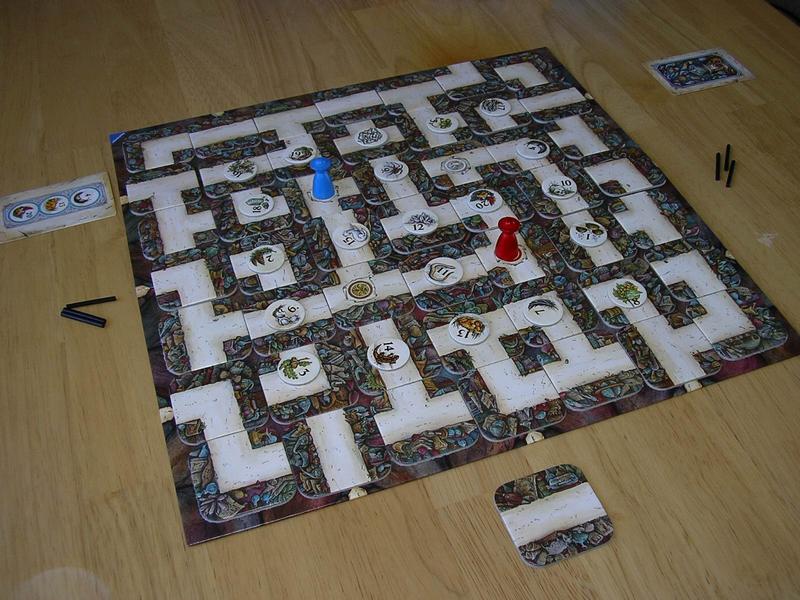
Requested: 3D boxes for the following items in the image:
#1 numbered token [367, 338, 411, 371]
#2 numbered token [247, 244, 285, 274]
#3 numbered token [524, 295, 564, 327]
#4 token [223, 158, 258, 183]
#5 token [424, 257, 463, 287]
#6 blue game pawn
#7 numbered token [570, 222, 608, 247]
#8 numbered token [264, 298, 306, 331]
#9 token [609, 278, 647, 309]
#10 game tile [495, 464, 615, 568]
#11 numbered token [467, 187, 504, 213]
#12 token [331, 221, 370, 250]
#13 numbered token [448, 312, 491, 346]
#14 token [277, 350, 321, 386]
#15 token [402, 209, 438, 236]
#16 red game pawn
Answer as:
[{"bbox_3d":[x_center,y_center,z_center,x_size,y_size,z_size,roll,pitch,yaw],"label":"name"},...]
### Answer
[{"bbox_3d":[-0.007,0.031,0.509,0.024,0.002,0.024,-1,46,1],"label":"numbered token"},{"bbox_3d":[-0.085,-0.026,0.561,0.024,0.002,0.024,-1,46,1],"label":"numbered token"},{"bbox_3d":[0.086,0.007,0.526,0.024,0.002,0.024,-1,46,1],"label":"numbered token"},{"bbox_3d":[-0.114,-0.093,0.628,0.024,0.002,0.024,-14,47,-13],"label":"token"},{"bbox_3d":[0.028,-0.018,0.556,0.024,0.002,0.024,-1,46,1],"label":"token"},{"bbox_3d":[-0.053,-0.085,0.605,0.016,0.028,0.016,-1,46,1],"label":"blue game pawn"},{"bbox_3d":[0.124,-0.043,0.578,0.024,0.002,0.024,-1,46,1],"label":"numbered token"},{"bbox_3d":[-0.069,0.009,0.533,0.024,0.002,0.024,-1,46,1],"label":"numbered token"},{"bbox_3d":[0.139,-0.004,0.535,0.024,0.002,0.024,-1,46,1],"label":"token"},{"bbox_3d":[0.076,0.106,0.433,0.049,0.002,0.049,-14,47,-13],"label":"game tile"},{"bbox_3d":[0.058,-0.068,0.599,0.024,0.002,0.024,-1,46,1],"label":"numbered token"},{"bbox_3d":[-0.032,-0.042,0.581,0.024,0.002,0.024,-1,46,1],"label":"token"},{"bbox_3d":[0.041,0.017,0.521,0.024,0.002,0.024,-1,46,1],"label":"numbered token"},{"bbox_3d":[-0.057,0.039,0.497,0.024,0.002,0.024,-1,46,1],"label":"token"},{"bbox_3d":[0.014,-0.052,0.589,0.024,0.002,0.024,-1,46,1],"label":"token"},{"bbox_3d":[0.068,-0.039,0.554,0.015,0.026,0.015,-1,46,1],"label":"red game pawn"}]

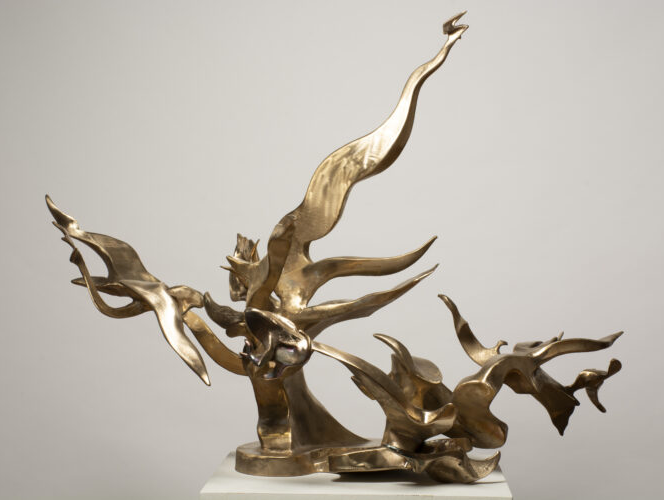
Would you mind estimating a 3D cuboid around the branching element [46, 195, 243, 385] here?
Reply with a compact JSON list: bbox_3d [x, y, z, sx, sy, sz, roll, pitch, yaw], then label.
[{"bbox_3d":[-0.369,0.078,3.200,0.390,0.370,0.220,0,1,0],"label":"branching element"}]

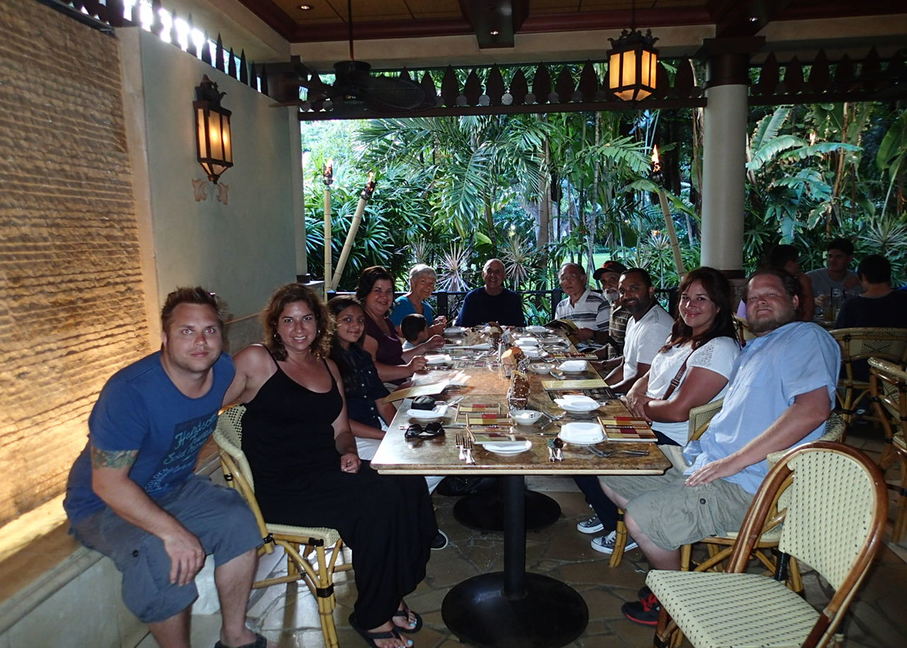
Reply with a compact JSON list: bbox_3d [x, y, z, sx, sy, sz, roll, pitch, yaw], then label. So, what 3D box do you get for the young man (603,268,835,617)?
[{"bbox_3d":[0.999,0.482,2.481,0.780,1.370,0.640,-2,7,-7],"label":"young man"}]

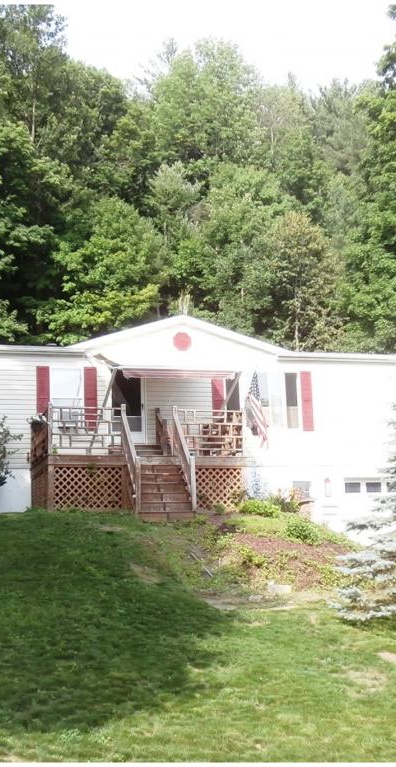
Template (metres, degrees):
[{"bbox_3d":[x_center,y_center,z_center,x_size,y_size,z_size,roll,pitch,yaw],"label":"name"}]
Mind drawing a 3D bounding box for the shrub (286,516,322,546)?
[{"bbox_3d":[1.796,2.510,15.096,0.647,0.456,0.614,-1,-8,0],"label":"shrub"}]

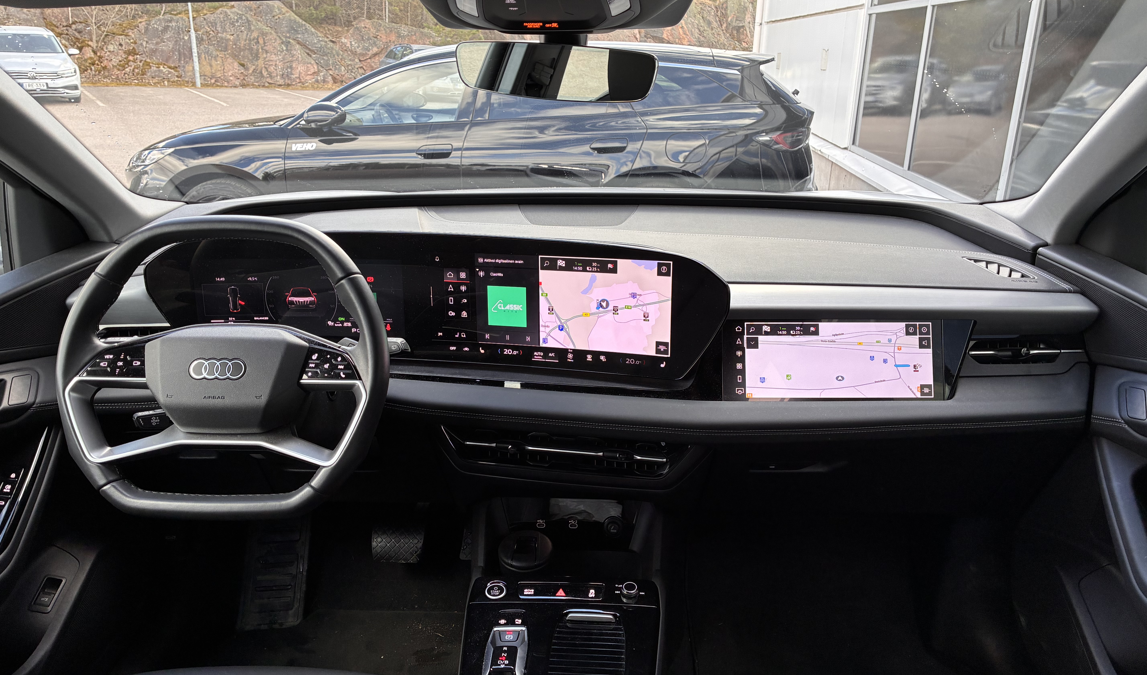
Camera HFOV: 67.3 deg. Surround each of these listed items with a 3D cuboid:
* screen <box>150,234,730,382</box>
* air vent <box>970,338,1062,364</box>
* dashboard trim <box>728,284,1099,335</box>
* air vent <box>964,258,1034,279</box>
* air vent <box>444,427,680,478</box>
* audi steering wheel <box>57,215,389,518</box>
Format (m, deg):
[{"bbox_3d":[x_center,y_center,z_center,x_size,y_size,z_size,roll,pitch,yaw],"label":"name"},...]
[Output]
[{"bbox_3d":[-0.182,-0.048,1.122,0.755,0.172,0.071,3,8,5],"label":"screen"},{"bbox_3d":[0.571,0.018,1.115,0.115,0.030,0.033,0,13,-1],"label":"air vent"},{"bbox_3d":[0.433,-0.036,1.105,0.465,0.046,0.060,2,4,3],"label":"dashboard trim"},{"bbox_3d":[0.595,-0.097,1.205,0.032,0.018,0.115,-5,19,-17],"label":"air vent"},{"bbox_3d":[-0.015,0.153,1.155,0.312,0.044,0.042,4,14,10],"label":"air vent"},{"bbox_3d":[-0.391,0.032,0.982,0.372,0.342,0.100,1,-5,2],"label":"audi steering wheel"}]

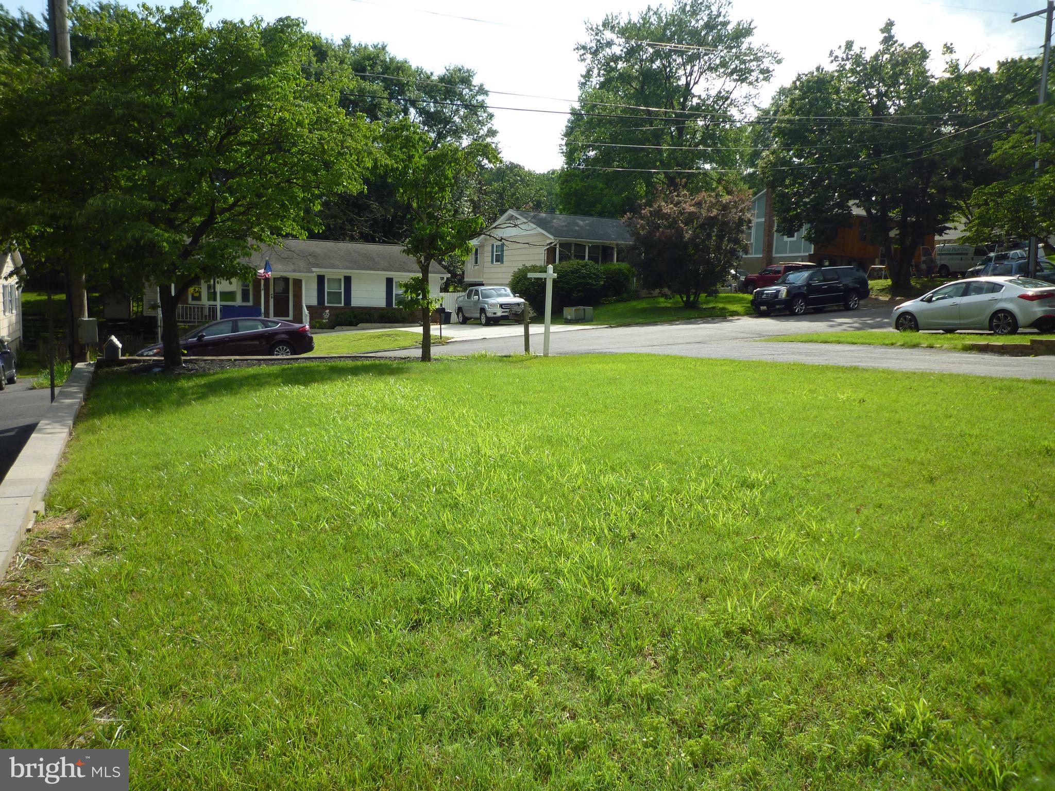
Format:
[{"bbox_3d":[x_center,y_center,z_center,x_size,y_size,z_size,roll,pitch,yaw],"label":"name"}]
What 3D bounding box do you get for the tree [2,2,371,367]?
[{"bbox_3d":[-5.123,-3.026,11.078,5.500,5.200,5.300,2,7,0],"label":"tree"}]

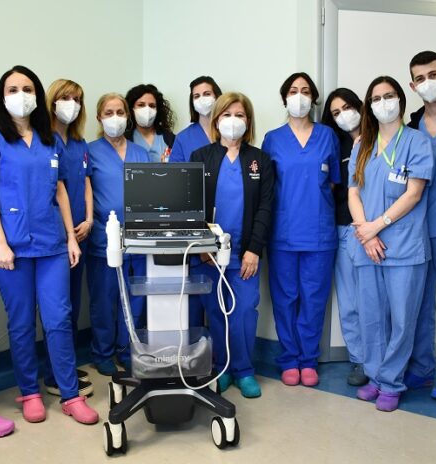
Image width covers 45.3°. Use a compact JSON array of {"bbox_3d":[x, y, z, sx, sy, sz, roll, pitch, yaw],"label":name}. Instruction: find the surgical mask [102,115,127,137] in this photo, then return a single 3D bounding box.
[{"bbox_3d":[-0.589,-0.608,2.980,0.140,0.120,0.085,-2,6,-14],"label":"surgical mask"}]

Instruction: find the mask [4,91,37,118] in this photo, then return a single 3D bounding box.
[{"bbox_3d":[-0.946,-0.611,2.500,0.147,0.122,0.088,-3,6,-25],"label":"mask"}]

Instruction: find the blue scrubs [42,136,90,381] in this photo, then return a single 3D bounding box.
[{"bbox_3d":[-0.833,0.156,2.825,0.390,1.360,0.280,-4,7,-34],"label":"blue scrubs"}]

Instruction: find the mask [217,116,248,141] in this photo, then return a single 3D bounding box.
[{"bbox_3d":[0.076,-0.533,2.690,0.145,0.122,0.085,0,5,0],"label":"mask"}]

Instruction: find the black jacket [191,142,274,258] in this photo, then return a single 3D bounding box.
[{"bbox_3d":[0.068,-0.171,2.830,0.460,0.610,0.280,-1,5,0],"label":"black jacket"}]

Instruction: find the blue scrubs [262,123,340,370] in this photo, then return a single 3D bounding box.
[{"bbox_3d":[0.480,0.067,3.020,0.430,1.410,0.280,0,5,6],"label":"blue scrubs"}]

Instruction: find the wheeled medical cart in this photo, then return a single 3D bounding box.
[{"bbox_3d":[-0.222,0.434,2.407,0.540,0.930,0.560,-1,5,-8],"label":"wheeled medical cart"}]

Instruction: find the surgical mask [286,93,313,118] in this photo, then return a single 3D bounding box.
[{"bbox_3d":[0.428,-0.665,2.742,0.140,0.140,0.090,1,5,8],"label":"surgical mask"}]

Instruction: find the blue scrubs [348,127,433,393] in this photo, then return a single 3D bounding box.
[{"bbox_3d":[0.846,0.146,2.566,0.420,1.310,0.290,3,6,28],"label":"blue scrubs"}]

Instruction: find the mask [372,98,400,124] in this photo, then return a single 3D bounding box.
[{"bbox_3d":[0.786,-0.566,2.450,0.140,0.135,0.090,-8,3,16],"label":"mask"}]

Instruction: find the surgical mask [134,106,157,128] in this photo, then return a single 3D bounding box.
[{"bbox_3d":[-0.443,-0.704,3.210,0.134,0.117,0.085,-3,6,-22],"label":"surgical mask"}]

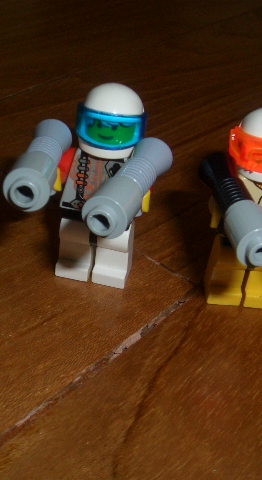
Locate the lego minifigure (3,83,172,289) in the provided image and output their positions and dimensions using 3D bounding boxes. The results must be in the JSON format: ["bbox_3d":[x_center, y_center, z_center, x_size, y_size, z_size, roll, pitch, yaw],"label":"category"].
[{"bbox_3d":[-0.008,-0.006,0.130,0.029,0.043,0.034,11,32,6],"label":"lego minifigure"}]

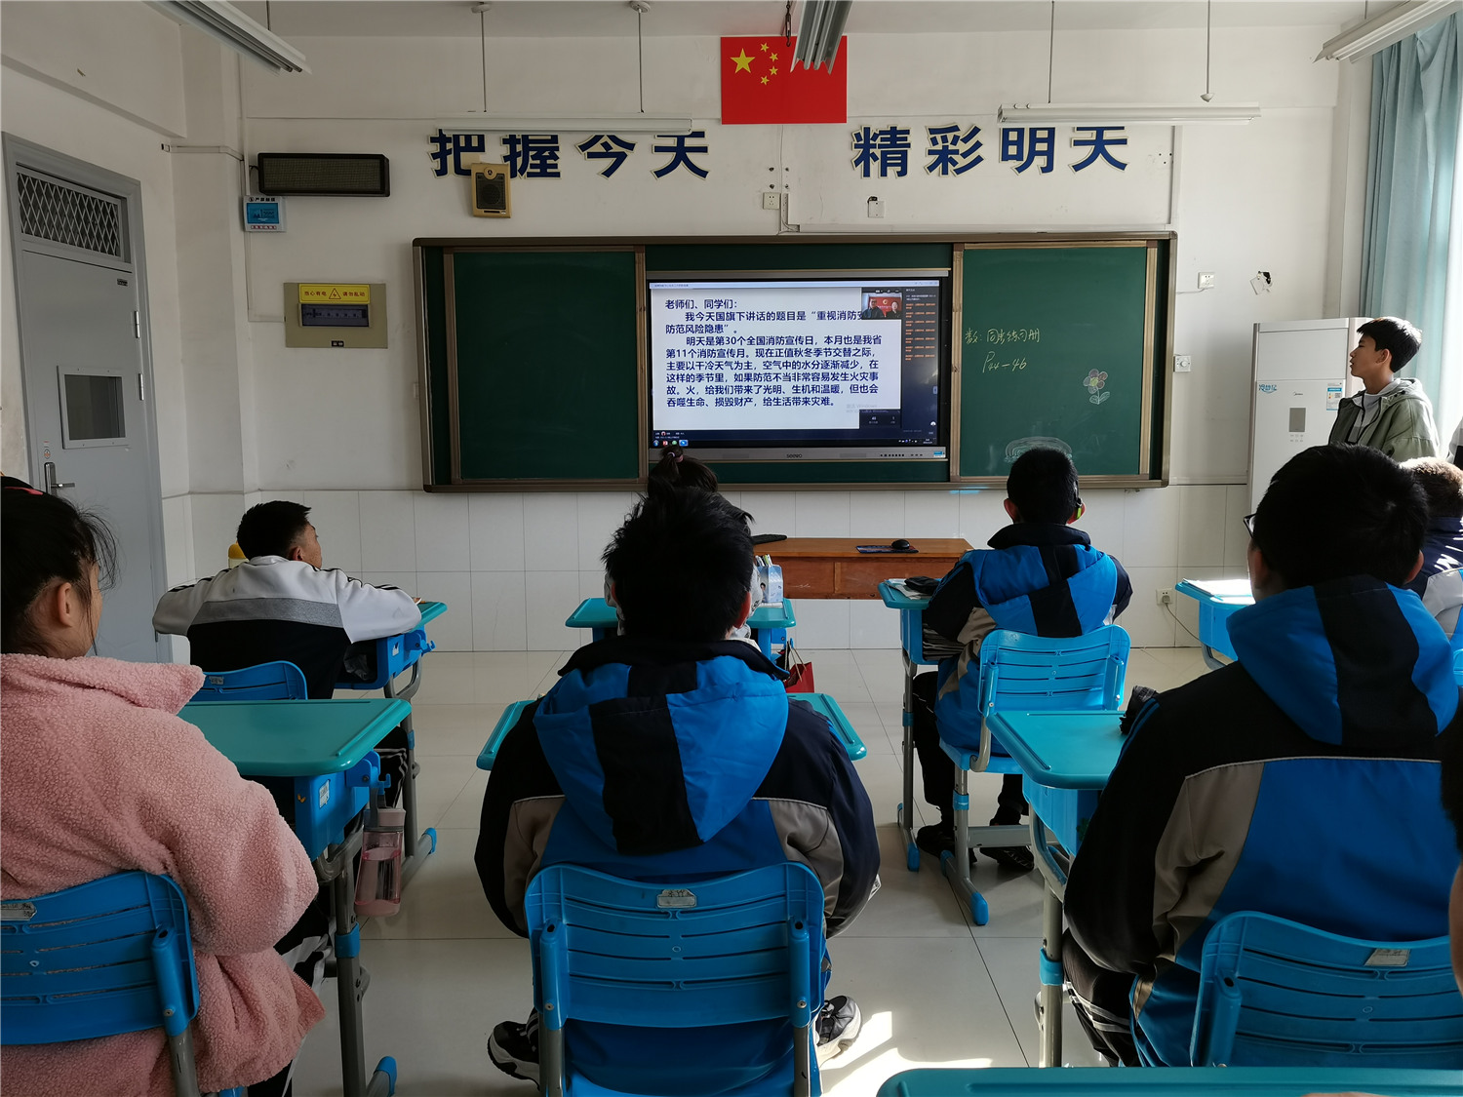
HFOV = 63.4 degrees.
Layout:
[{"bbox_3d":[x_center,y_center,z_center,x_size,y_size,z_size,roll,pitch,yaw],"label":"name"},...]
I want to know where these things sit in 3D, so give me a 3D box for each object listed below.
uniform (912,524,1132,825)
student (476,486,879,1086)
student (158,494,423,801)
[{"bbox_3d":[0.825,0.380,3.421,0.550,0.960,0.700,0,7,1],"label":"uniform"},{"bbox_3d":[-0.095,0.505,2.008,0.650,1.256,0.820,-1,7,-2],"label":"student"},{"bbox_3d":[-1.197,0.415,3.292,0.690,1.130,0.800,0,7,4],"label":"student"}]

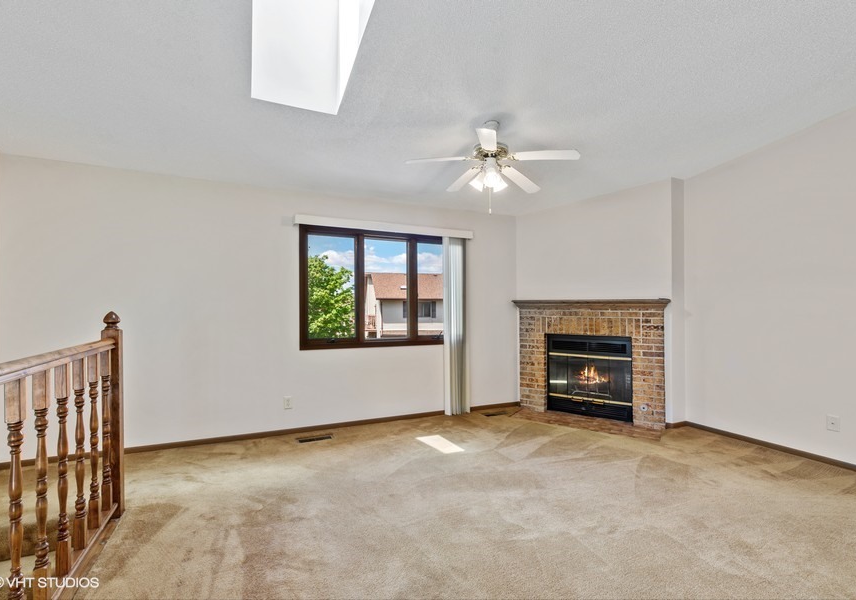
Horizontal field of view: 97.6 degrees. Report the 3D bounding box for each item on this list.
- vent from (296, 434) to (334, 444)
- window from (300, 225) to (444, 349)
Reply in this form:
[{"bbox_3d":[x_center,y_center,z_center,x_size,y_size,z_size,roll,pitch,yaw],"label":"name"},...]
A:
[{"bbox_3d":[-1.073,1.318,3.555,0.340,0.020,0.140,0,-1,-23],"label":"vent"},{"bbox_3d":[-0.462,-0.120,4.109,1.790,1.265,0.100,0,-1,-23],"label":"window"}]

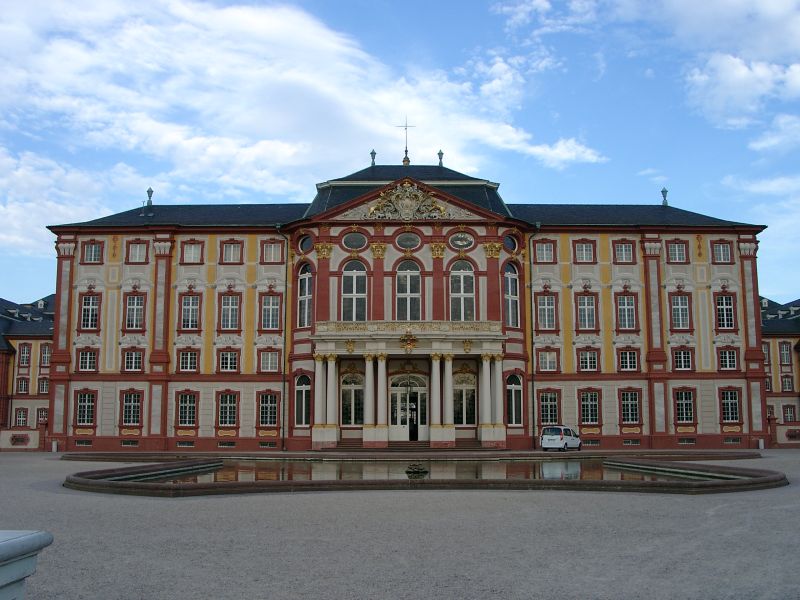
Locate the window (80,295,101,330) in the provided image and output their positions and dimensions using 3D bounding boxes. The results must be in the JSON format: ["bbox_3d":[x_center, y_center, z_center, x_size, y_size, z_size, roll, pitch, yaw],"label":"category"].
[{"bbox_3d":[-25.461,1.053,64.657,1.490,2.850,0.250,0,-8,0],"label":"window"}]

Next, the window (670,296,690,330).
[{"bbox_3d":[23.032,1.038,64.466,1.370,2.920,0.250,0,-8,-1],"label":"window"}]

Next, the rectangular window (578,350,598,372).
[{"bbox_3d":[15.522,5.060,64.651,1.510,1.700,0.250,0,-8,0],"label":"rectangular window"}]

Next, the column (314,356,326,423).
[{"bbox_3d":[-5.783,6.456,56.877,0.723,5.092,0.723,0,-7,-1],"label":"column"}]

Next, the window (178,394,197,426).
[{"bbox_3d":[-16.777,8.663,62.112,1.377,2.638,0.200,0,-8,-1],"label":"window"}]

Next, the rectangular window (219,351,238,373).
[{"bbox_3d":[-13.323,4.799,61.223,1.396,1.571,0.250,0,-8,-1],"label":"rectangular window"}]

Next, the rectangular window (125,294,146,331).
[{"bbox_3d":[-21.273,1.028,63.105,1.501,2.775,0.200,0,-8,-1],"label":"rectangular window"}]

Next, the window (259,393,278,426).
[{"bbox_3d":[-10.681,8.943,63.890,1.470,2.610,0.250,0,-8,0],"label":"window"}]

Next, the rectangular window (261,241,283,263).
[{"bbox_3d":[-10.168,-3.785,62.423,1.583,1.672,0.250,0,-8,-1],"label":"rectangular window"}]

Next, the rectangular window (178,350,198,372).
[{"bbox_3d":[-17.312,5.073,64.371,1.500,1.660,0.250,0,-8,0],"label":"rectangular window"}]

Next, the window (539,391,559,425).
[{"bbox_3d":[11.908,8.616,62.631,1.424,2.629,0.200,0,-8,-1],"label":"window"}]

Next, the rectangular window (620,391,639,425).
[{"bbox_3d":[18.581,8.682,63.373,1.370,2.730,0.250,0,-8,-1],"label":"rectangular window"}]

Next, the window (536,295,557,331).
[{"bbox_3d":[11.579,1.008,61.918,1.398,2.755,0.250,0,-8,-1],"label":"window"}]

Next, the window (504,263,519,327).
[{"bbox_3d":[8.628,-0.403,60.972,1.750,5.177,0.250,7,-11,-40],"label":"window"}]

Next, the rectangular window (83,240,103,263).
[{"bbox_3d":[-24.903,-3.813,63.721,1.466,1.734,0.200,0,-8,-1],"label":"rectangular window"}]

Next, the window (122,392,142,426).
[{"bbox_3d":[-20.824,8.536,61.172,1.285,2.529,0.250,0,-7,-1],"label":"window"}]

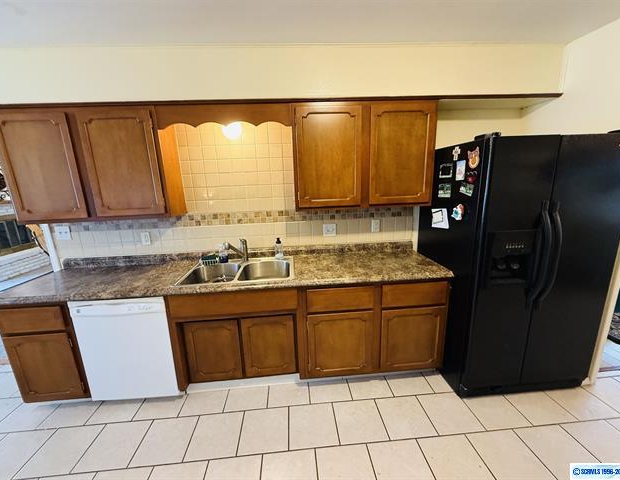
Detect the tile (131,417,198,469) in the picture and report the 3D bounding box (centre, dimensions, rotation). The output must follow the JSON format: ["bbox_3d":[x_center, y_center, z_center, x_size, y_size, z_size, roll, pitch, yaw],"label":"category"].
[{"bbox_3d":[-0.894,1.251,1.619,0.305,0.012,0.309,-3,13,-4],"label":"tile"}]

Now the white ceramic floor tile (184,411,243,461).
[{"bbox_3d":[-0.590,1.236,1.639,0.305,0.012,0.309,-3,13,-4],"label":"white ceramic floor tile"}]

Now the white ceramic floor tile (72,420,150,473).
[{"bbox_3d":[-1.215,1.288,1.625,0.308,0.010,0.311,-3,12,-4],"label":"white ceramic floor tile"}]

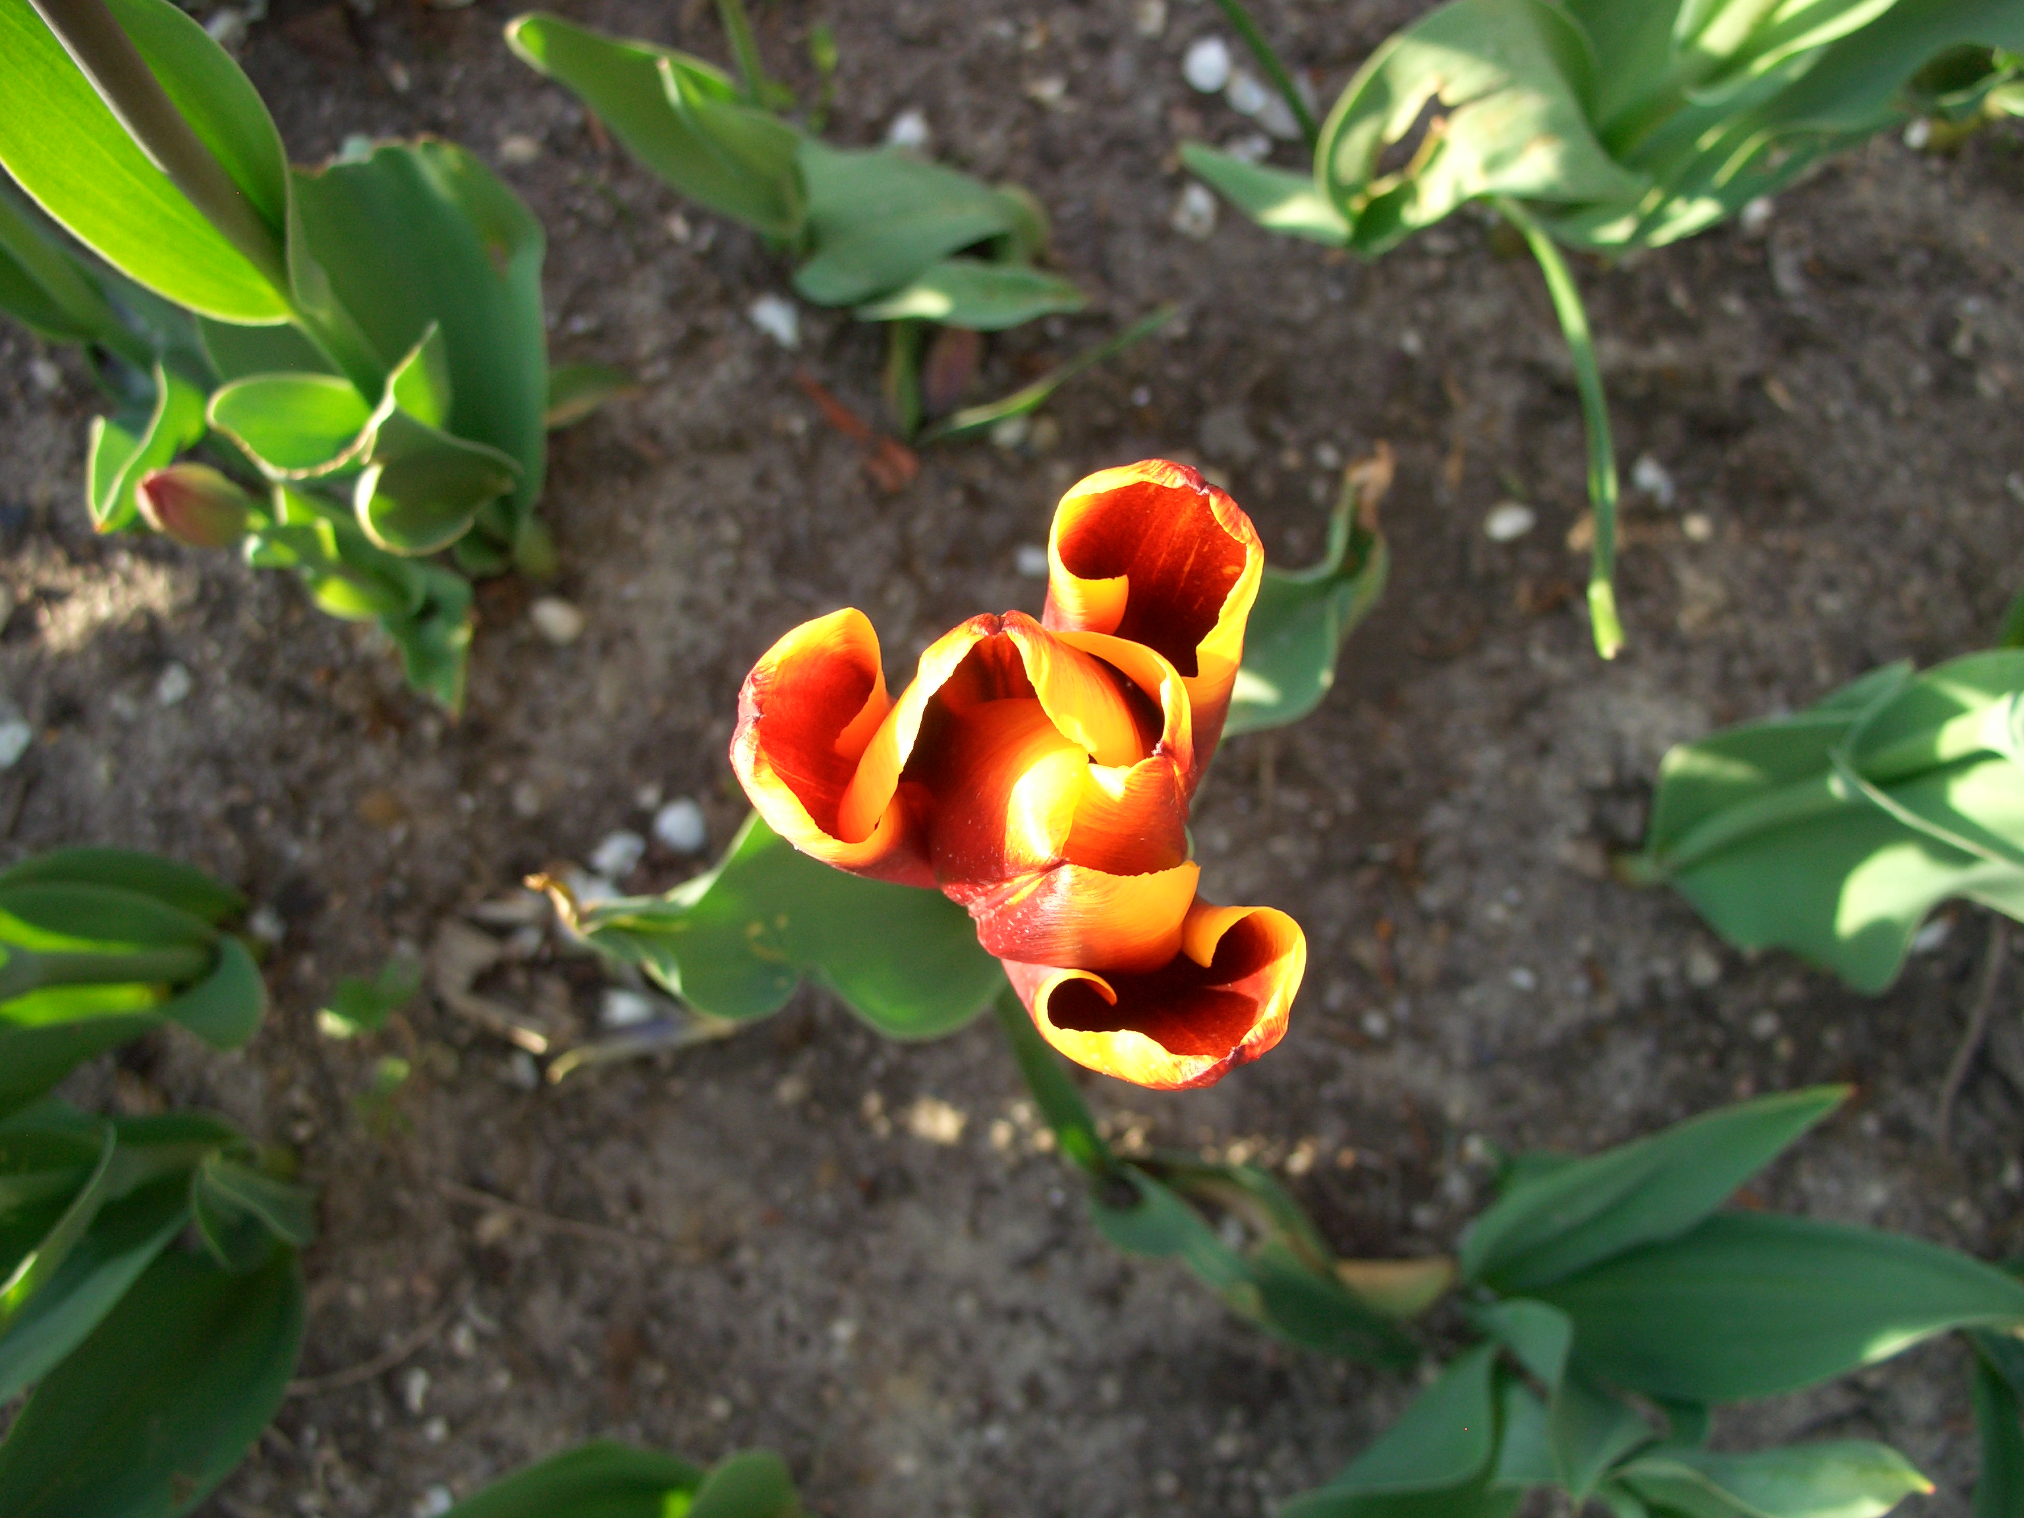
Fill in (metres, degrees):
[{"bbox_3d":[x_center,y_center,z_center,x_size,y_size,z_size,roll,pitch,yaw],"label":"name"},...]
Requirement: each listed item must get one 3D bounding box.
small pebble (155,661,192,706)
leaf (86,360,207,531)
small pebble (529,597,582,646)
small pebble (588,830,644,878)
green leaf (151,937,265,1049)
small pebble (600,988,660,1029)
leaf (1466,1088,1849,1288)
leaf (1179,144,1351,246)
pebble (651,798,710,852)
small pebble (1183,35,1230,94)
[{"bbox_3d":[-0.308,-0.028,0.710,0.011,0.008,0.016,17,80,2],"label":"small pebble"},{"bbox_3d":[-0.250,-0.090,0.560,0.032,0.048,0.042,-31,77,-5],"label":"leaf"},{"bbox_3d":[-0.162,-0.049,0.686,0.018,0.010,0.015,18,77,7],"label":"small pebble"},{"bbox_3d":[-0.143,0.034,0.699,0.021,0.011,0.015,-32,82,-6],"label":"small pebble"},{"bbox_3d":[-0.268,0.078,0.644,0.036,0.030,0.038,8,80,1],"label":"green leaf"},{"bbox_3d":[-0.137,0.089,0.690,0.020,0.011,0.014,3,80,0],"label":"small pebble"},{"bbox_3d":[0.208,0.139,0.627,0.117,0.080,0.042,-31,82,-6],"label":"leaf"},{"bbox_3d":[0.096,-0.208,0.714,0.070,0.028,0.027,27,81,4],"label":"leaf"},{"bbox_3d":[-0.121,0.024,0.701,0.018,0.012,0.020,-17,81,-3],"label":"pebble"},{"bbox_3d":[0.076,-0.272,0.755,0.019,0.012,0.021,-9,80,-2],"label":"small pebble"}]

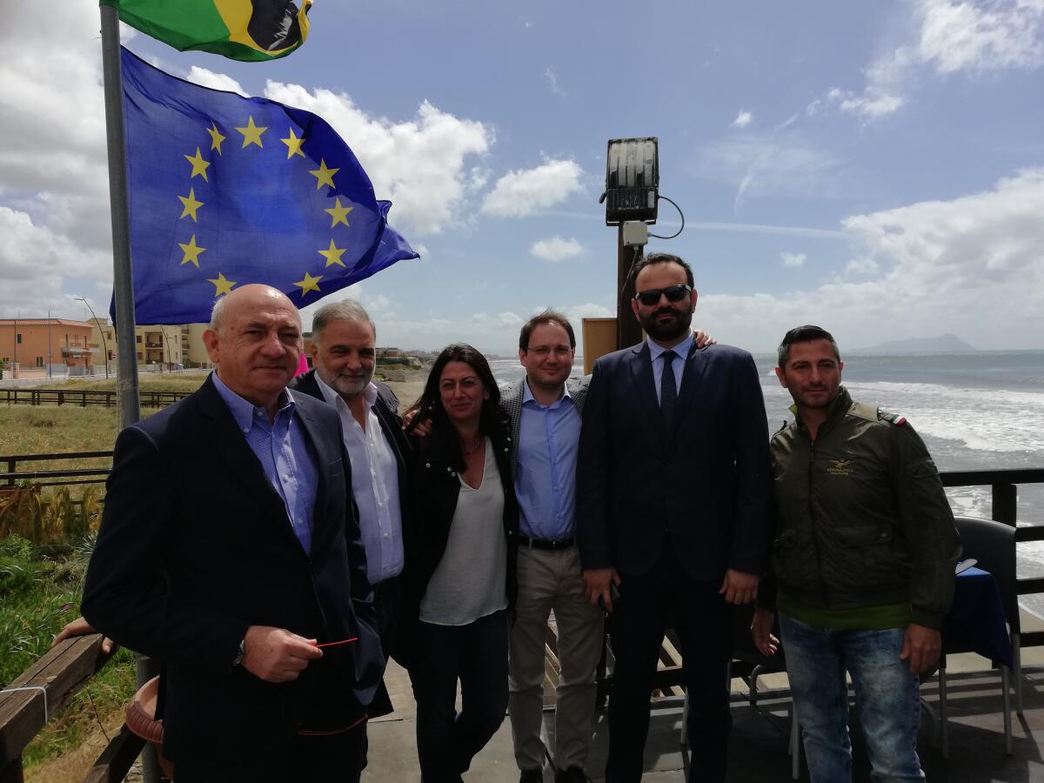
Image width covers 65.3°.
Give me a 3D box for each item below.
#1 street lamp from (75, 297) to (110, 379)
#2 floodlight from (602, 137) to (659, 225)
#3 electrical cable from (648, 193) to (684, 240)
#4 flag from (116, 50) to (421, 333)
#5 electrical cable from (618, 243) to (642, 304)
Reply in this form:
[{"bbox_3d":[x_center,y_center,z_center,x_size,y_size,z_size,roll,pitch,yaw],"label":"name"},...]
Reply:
[{"bbox_3d":[-43.119,-5.324,81.700,3.300,8.200,0.350,-2,2,-12],"label":"street lamp"},{"bbox_3d":[0.496,-0.957,3.700,0.245,0.375,0.170,-1,2,7],"label":"floodlight"},{"bbox_3d":[0.656,-0.792,3.690,0.157,0.200,0.060,-1,2,-7],"label":"electrical cable"},{"bbox_3d":[-0.970,-0.730,3.240,1.200,1.000,0.270,-3,3,-38],"label":"flag"},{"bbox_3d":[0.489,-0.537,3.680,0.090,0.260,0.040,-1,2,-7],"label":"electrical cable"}]

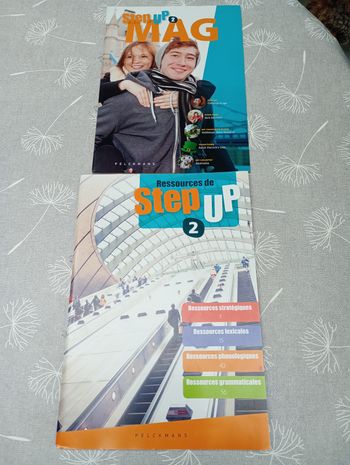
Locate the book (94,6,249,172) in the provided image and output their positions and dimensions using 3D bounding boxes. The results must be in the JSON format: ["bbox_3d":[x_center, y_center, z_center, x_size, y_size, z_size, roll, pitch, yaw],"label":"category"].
[{"bbox_3d":[-0.004,-0.211,0.534,0.204,0.008,0.288,0,71,2],"label":"book"}]

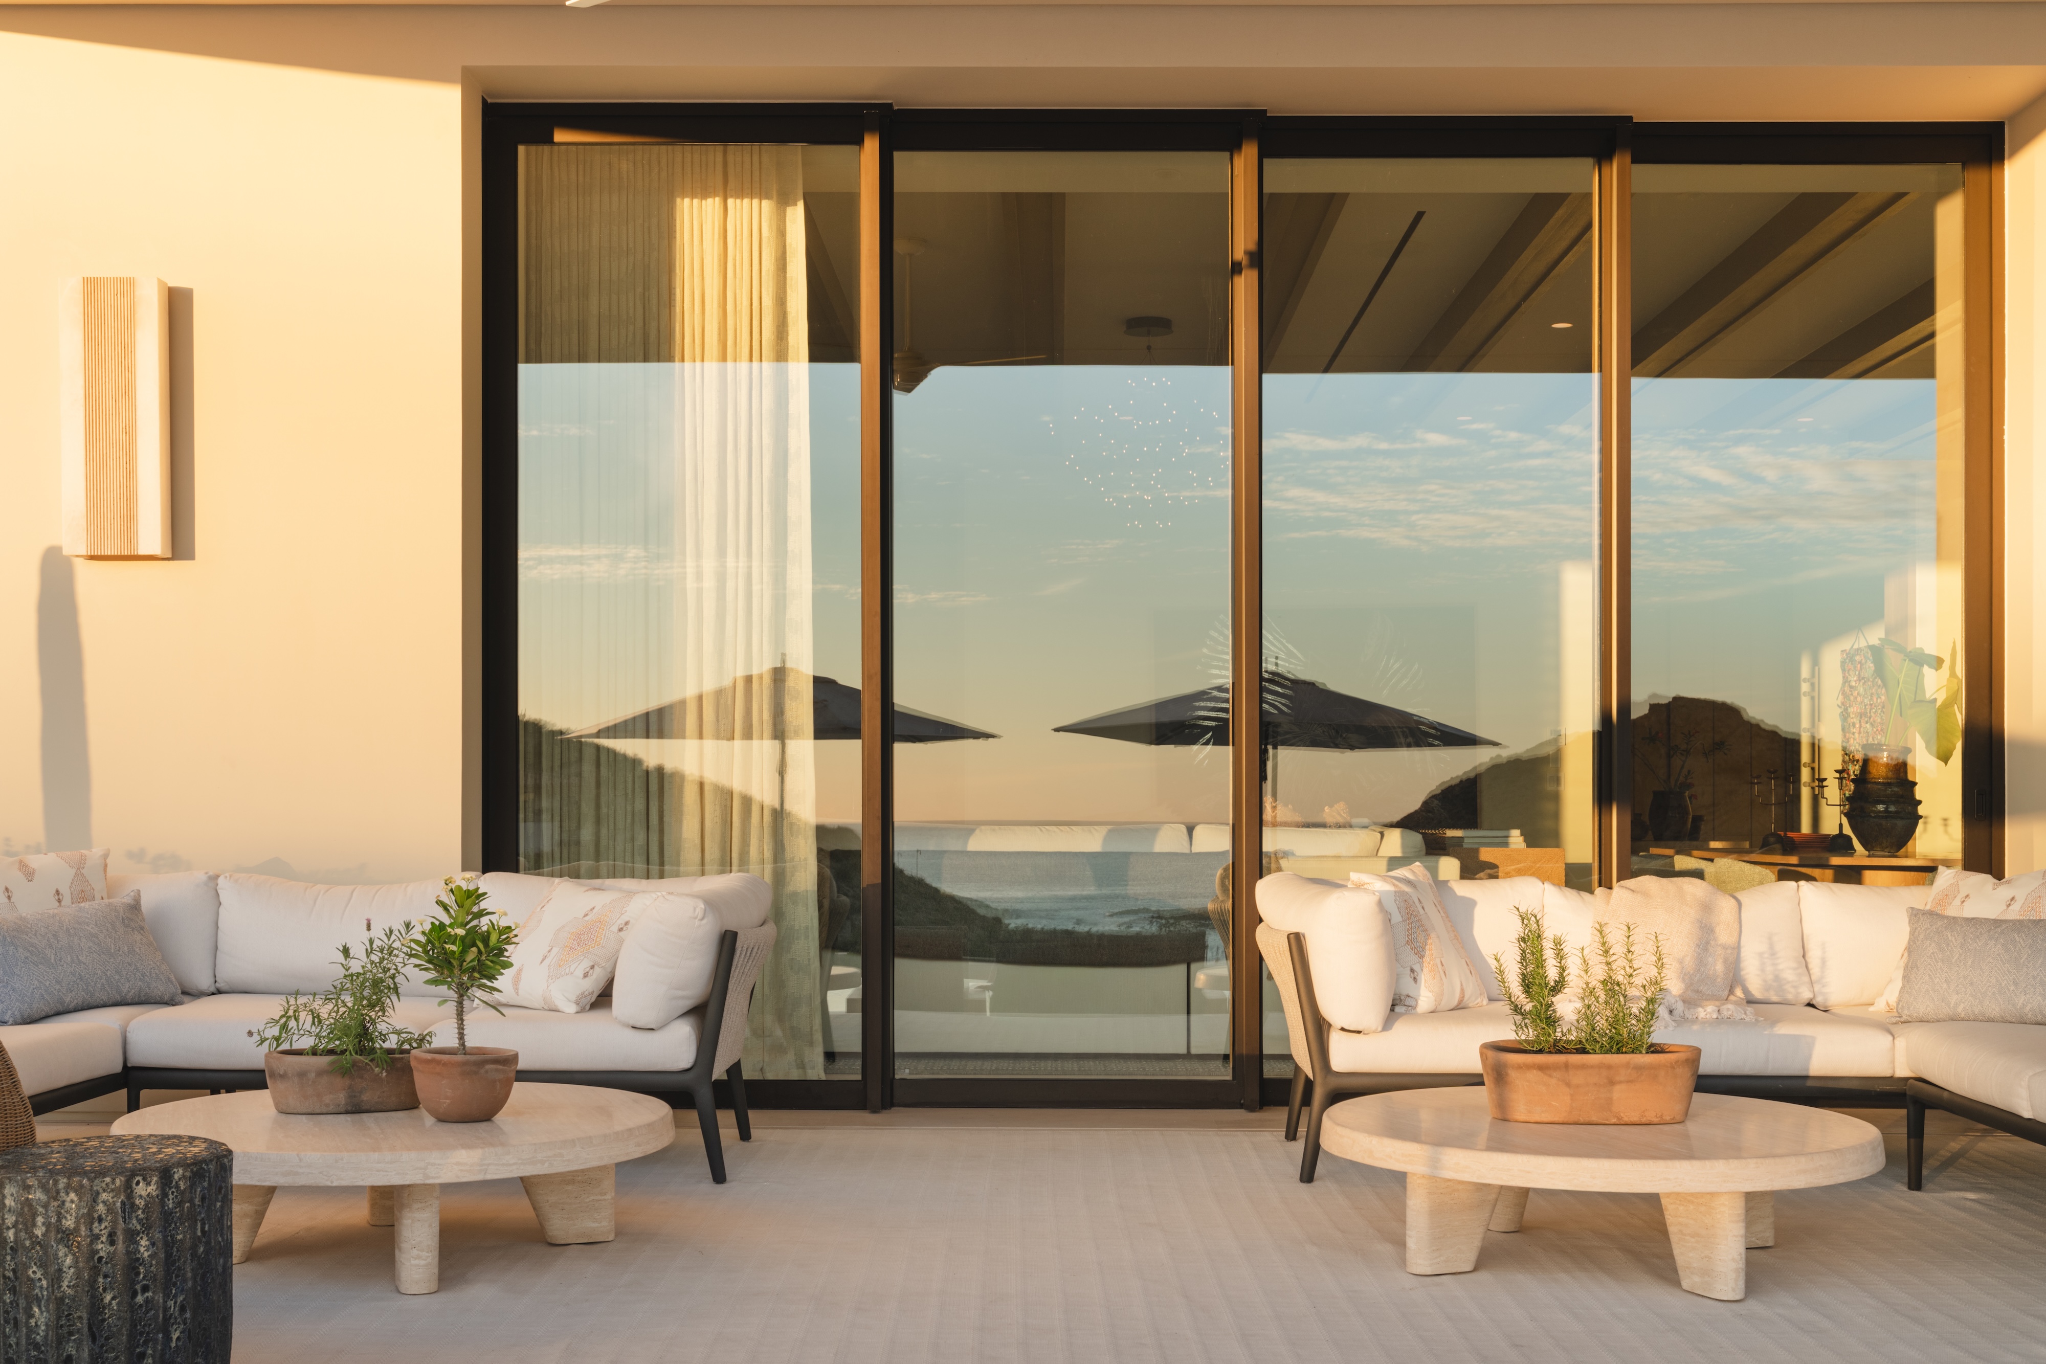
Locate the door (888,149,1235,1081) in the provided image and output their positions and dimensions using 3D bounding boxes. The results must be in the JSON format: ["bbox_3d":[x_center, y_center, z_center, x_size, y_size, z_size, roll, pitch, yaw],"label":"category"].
[{"bbox_3d":[0.127,-0.220,7.530,1.200,3.150,0.080,0,0,0],"label":"door"}]

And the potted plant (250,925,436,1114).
[{"bbox_3d":[-1.529,0.751,5.110,0.425,0.410,0.250,0,-2,0],"label":"potted plant"}]

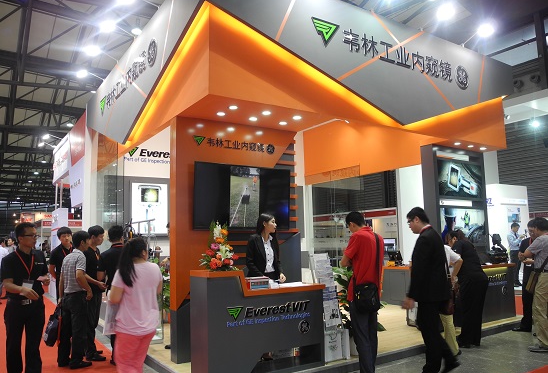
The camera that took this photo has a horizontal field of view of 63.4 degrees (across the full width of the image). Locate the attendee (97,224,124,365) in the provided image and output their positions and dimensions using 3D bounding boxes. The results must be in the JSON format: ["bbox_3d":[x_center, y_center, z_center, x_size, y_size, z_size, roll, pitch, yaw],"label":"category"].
[{"bbox_3d":[-2.027,1.380,5.745,0.500,1.730,0.360,-4,-7,22],"label":"attendee"}]

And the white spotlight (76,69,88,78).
[{"bbox_3d":[-3.361,-1.976,7.786,0.170,0.150,0.200,3,-9,-33],"label":"white spotlight"}]

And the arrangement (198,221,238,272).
[{"bbox_3d":[-0.577,0.614,4.609,0.400,0.500,0.340,3,-8,-34],"label":"arrangement"}]

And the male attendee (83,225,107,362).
[{"bbox_3d":[-2.395,1.406,5.969,0.360,1.735,0.500,1,-8,-18],"label":"male attendee"}]

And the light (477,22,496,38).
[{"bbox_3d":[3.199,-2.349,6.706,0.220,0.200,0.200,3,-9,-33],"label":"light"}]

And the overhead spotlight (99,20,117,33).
[{"bbox_3d":[-2.397,-2.300,6.400,0.200,0.160,0.200,3,-8,-34],"label":"overhead spotlight"}]

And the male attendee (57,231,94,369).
[{"bbox_3d":[-2.491,1.401,5.629,0.400,1.680,0.500,5,-9,-42],"label":"male attendee"}]

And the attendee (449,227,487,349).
[{"bbox_3d":[2.691,1.434,6.234,0.450,1.540,0.540,5,-9,-42],"label":"attendee"}]

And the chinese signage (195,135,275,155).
[{"bbox_3d":[-0.486,-0.550,5.775,1.205,0.171,0.050,3,-9,-33],"label":"chinese signage"}]

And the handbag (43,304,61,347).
[{"bbox_3d":[-2.761,1.725,5.500,0.140,0.500,0.340,4,-9,-40],"label":"handbag"}]

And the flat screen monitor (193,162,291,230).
[{"bbox_3d":[-0.387,0.150,5.713,1.402,0.818,0.090,3,-6,-33],"label":"flat screen monitor"}]

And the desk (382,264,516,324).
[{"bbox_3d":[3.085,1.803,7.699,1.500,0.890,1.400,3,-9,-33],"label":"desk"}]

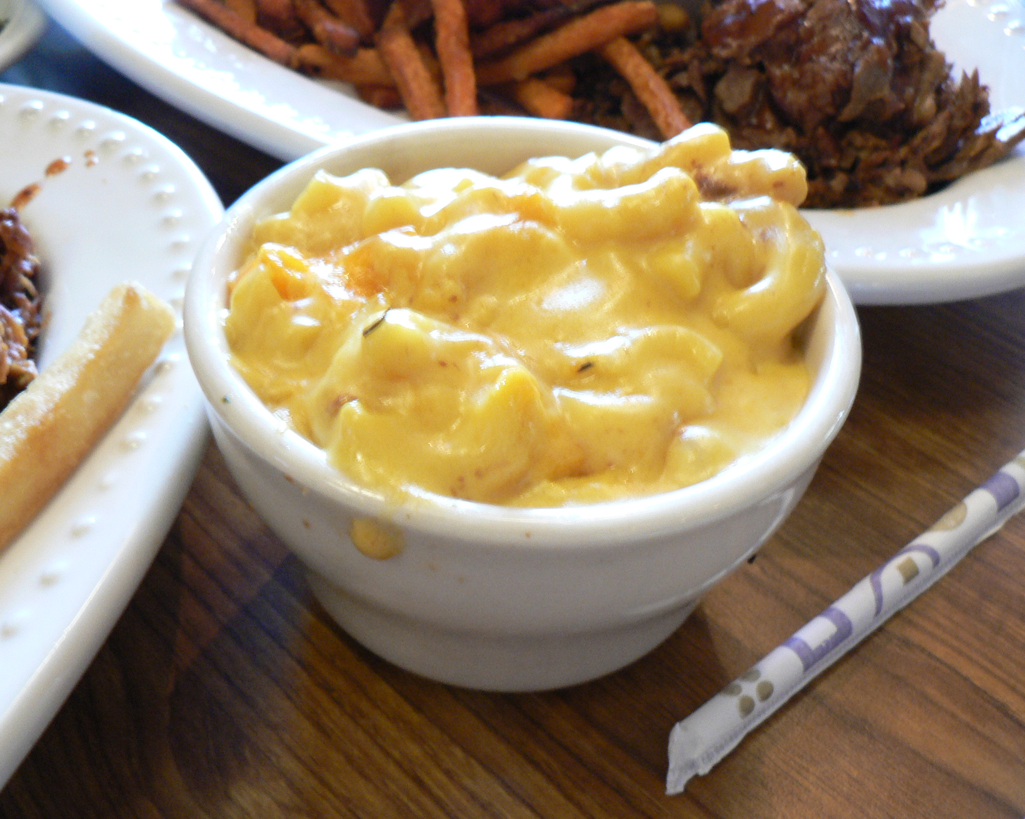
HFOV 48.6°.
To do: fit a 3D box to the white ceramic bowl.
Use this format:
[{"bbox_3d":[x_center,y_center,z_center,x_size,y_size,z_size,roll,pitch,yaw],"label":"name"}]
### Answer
[{"bbox_3d":[0.000,0.002,0.193,0.102,0.060,0.102,2,43,-2],"label":"white ceramic bowl"}]

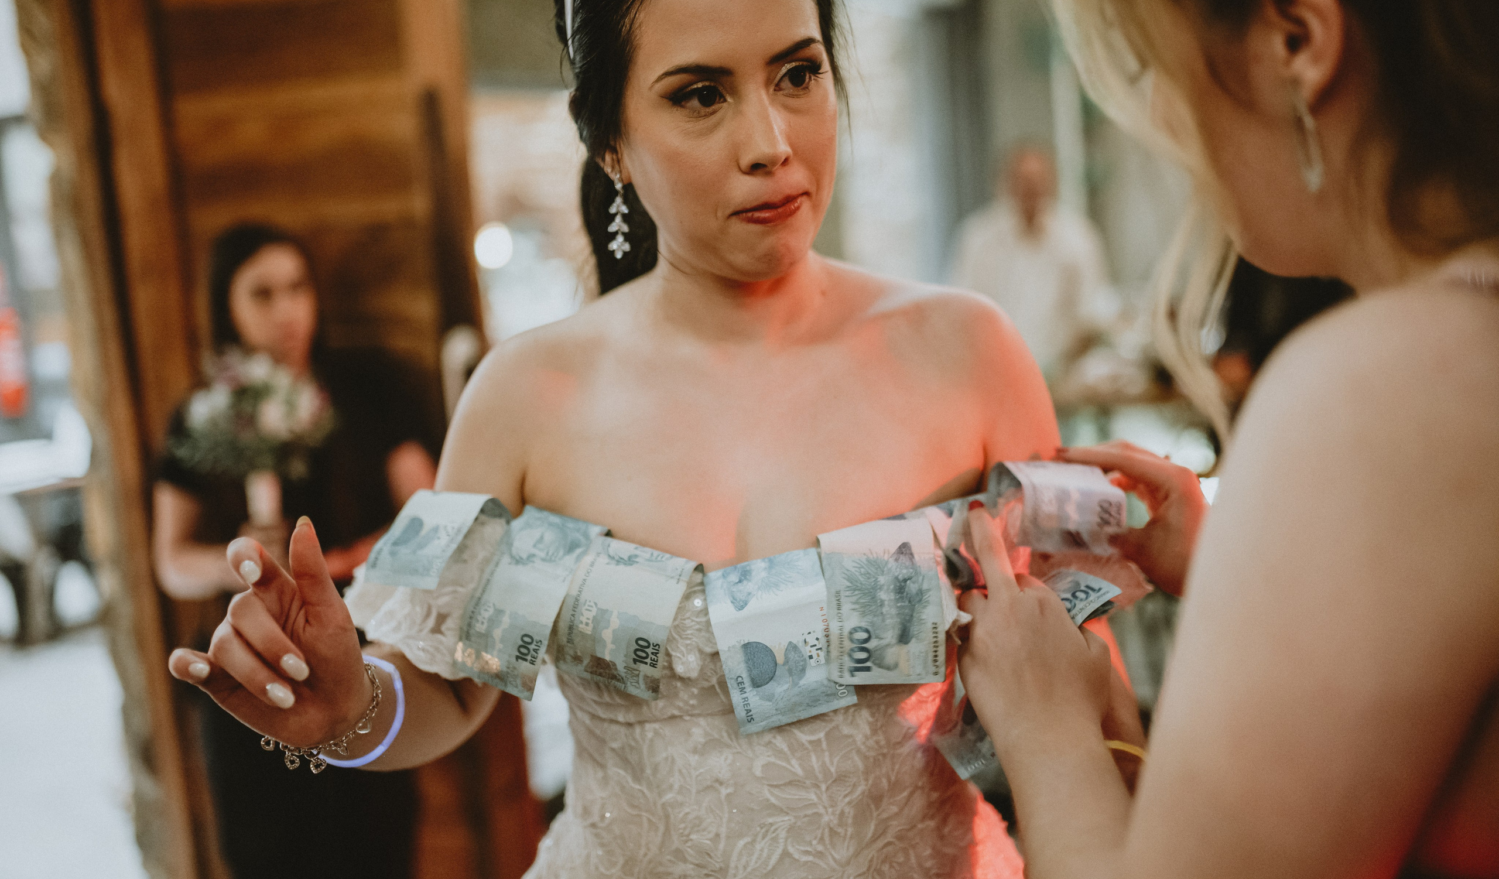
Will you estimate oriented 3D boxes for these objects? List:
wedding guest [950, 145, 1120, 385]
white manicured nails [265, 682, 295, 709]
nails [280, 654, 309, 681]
[{"bbox_3d":[1.040,-0.180,5.170,0.580,1.700,0.400,-5,9,-1],"label":"wedding guest"},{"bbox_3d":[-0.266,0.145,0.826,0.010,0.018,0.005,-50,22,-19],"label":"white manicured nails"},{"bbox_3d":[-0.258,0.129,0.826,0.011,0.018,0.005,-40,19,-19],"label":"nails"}]

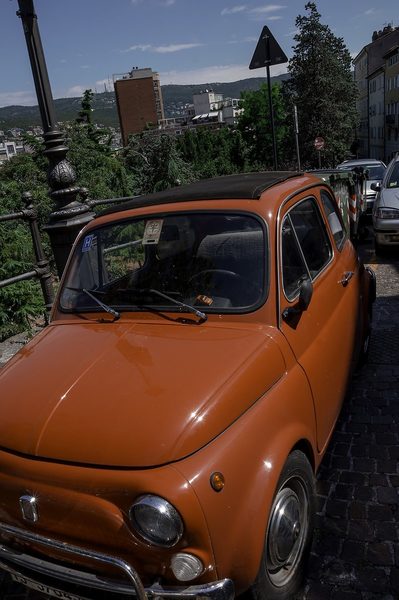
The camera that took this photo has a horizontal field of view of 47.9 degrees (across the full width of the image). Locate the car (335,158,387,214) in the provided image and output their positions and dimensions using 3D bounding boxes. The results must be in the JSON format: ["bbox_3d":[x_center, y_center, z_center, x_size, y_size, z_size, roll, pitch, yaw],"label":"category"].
[{"bbox_3d":[4.815,-3.347,13.200,1.680,1.470,3.900,1,18,27],"label":"car"}]

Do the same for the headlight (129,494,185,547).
[{"bbox_3d":[-0.102,0.553,1.140,0.155,0.155,0.070,-2,14,25],"label":"headlight"}]

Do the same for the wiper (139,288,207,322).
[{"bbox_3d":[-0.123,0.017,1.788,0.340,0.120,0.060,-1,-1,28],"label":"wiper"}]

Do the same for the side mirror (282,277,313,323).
[{"bbox_3d":[0.356,0.004,1.626,0.110,0.130,0.110,-1,18,28],"label":"side mirror"}]

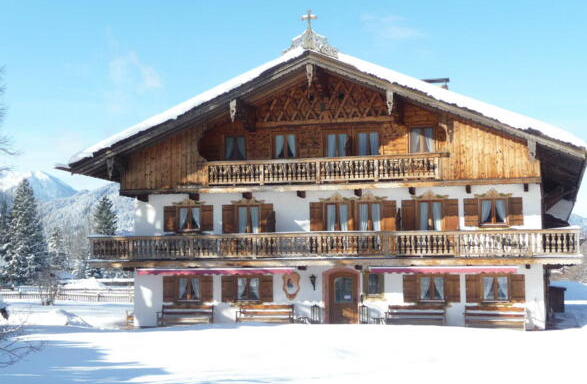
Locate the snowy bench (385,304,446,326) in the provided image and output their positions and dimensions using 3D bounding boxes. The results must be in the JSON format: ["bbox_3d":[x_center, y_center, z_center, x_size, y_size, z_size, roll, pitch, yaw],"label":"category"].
[{"bbox_3d":[4.394,4.447,37.245,2.070,0.880,0.600,-2,-6,16],"label":"snowy bench"}]

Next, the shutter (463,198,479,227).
[{"bbox_3d":[6.367,0.724,37.597,0.546,0.985,0.050,-2,-5,16],"label":"shutter"}]

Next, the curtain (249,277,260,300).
[{"bbox_3d":[-1.421,3.588,38.786,0.426,0.790,0.100,-2,-5,15],"label":"curtain"}]

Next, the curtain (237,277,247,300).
[{"bbox_3d":[-1.946,3.660,39.868,0.376,0.869,0.070,-2,-5,16],"label":"curtain"}]

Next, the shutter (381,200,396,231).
[{"bbox_3d":[3.490,1.296,38.367,0.503,1.972,0.050,-2,-5,16],"label":"shutter"}]

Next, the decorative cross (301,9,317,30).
[{"bbox_3d":[0.563,-6.124,37.313,0.600,0.760,0.100,-2,-6,16],"label":"decorative cross"}]

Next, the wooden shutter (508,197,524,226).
[{"bbox_3d":[7.974,0.708,37.654,0.520,1.007,0.060,-2,-4,17],"label":"wooden shutter"}]

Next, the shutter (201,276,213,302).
[{"bbox_3d":[-3.362,3.794,40.897,0.517,1.008,0.060,-2,-4,17],"label":"shutter"}]

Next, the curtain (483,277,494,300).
[{"bbox_3d":[6.929,3.420,37.366,0.372,0.828,0.070,-2,-5,16],"label":"curtain"}]

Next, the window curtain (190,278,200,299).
[{"bbox_3d":[-3.759,3.740,40.314,0.410,0.840,0.080,-2,-6,16],"label":"window curtain"}]

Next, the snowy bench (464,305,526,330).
[{"bbox_3d":[7.050,4.423,36.704,2.044,0.892,0.600,-2,-5,16],"label":"snowy bench"}]

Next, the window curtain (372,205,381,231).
[{"bbox_3d":[3.041,1.249,38.655,0.322,1.623,0.070,-2,-5,16],"label":"window curtain"}]

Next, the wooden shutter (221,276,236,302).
[{"bbox_3d":[-2.490,3.769,40.635,0.576,1.001,0.060,-2,-4,17],"label":"wooden shutter"}]

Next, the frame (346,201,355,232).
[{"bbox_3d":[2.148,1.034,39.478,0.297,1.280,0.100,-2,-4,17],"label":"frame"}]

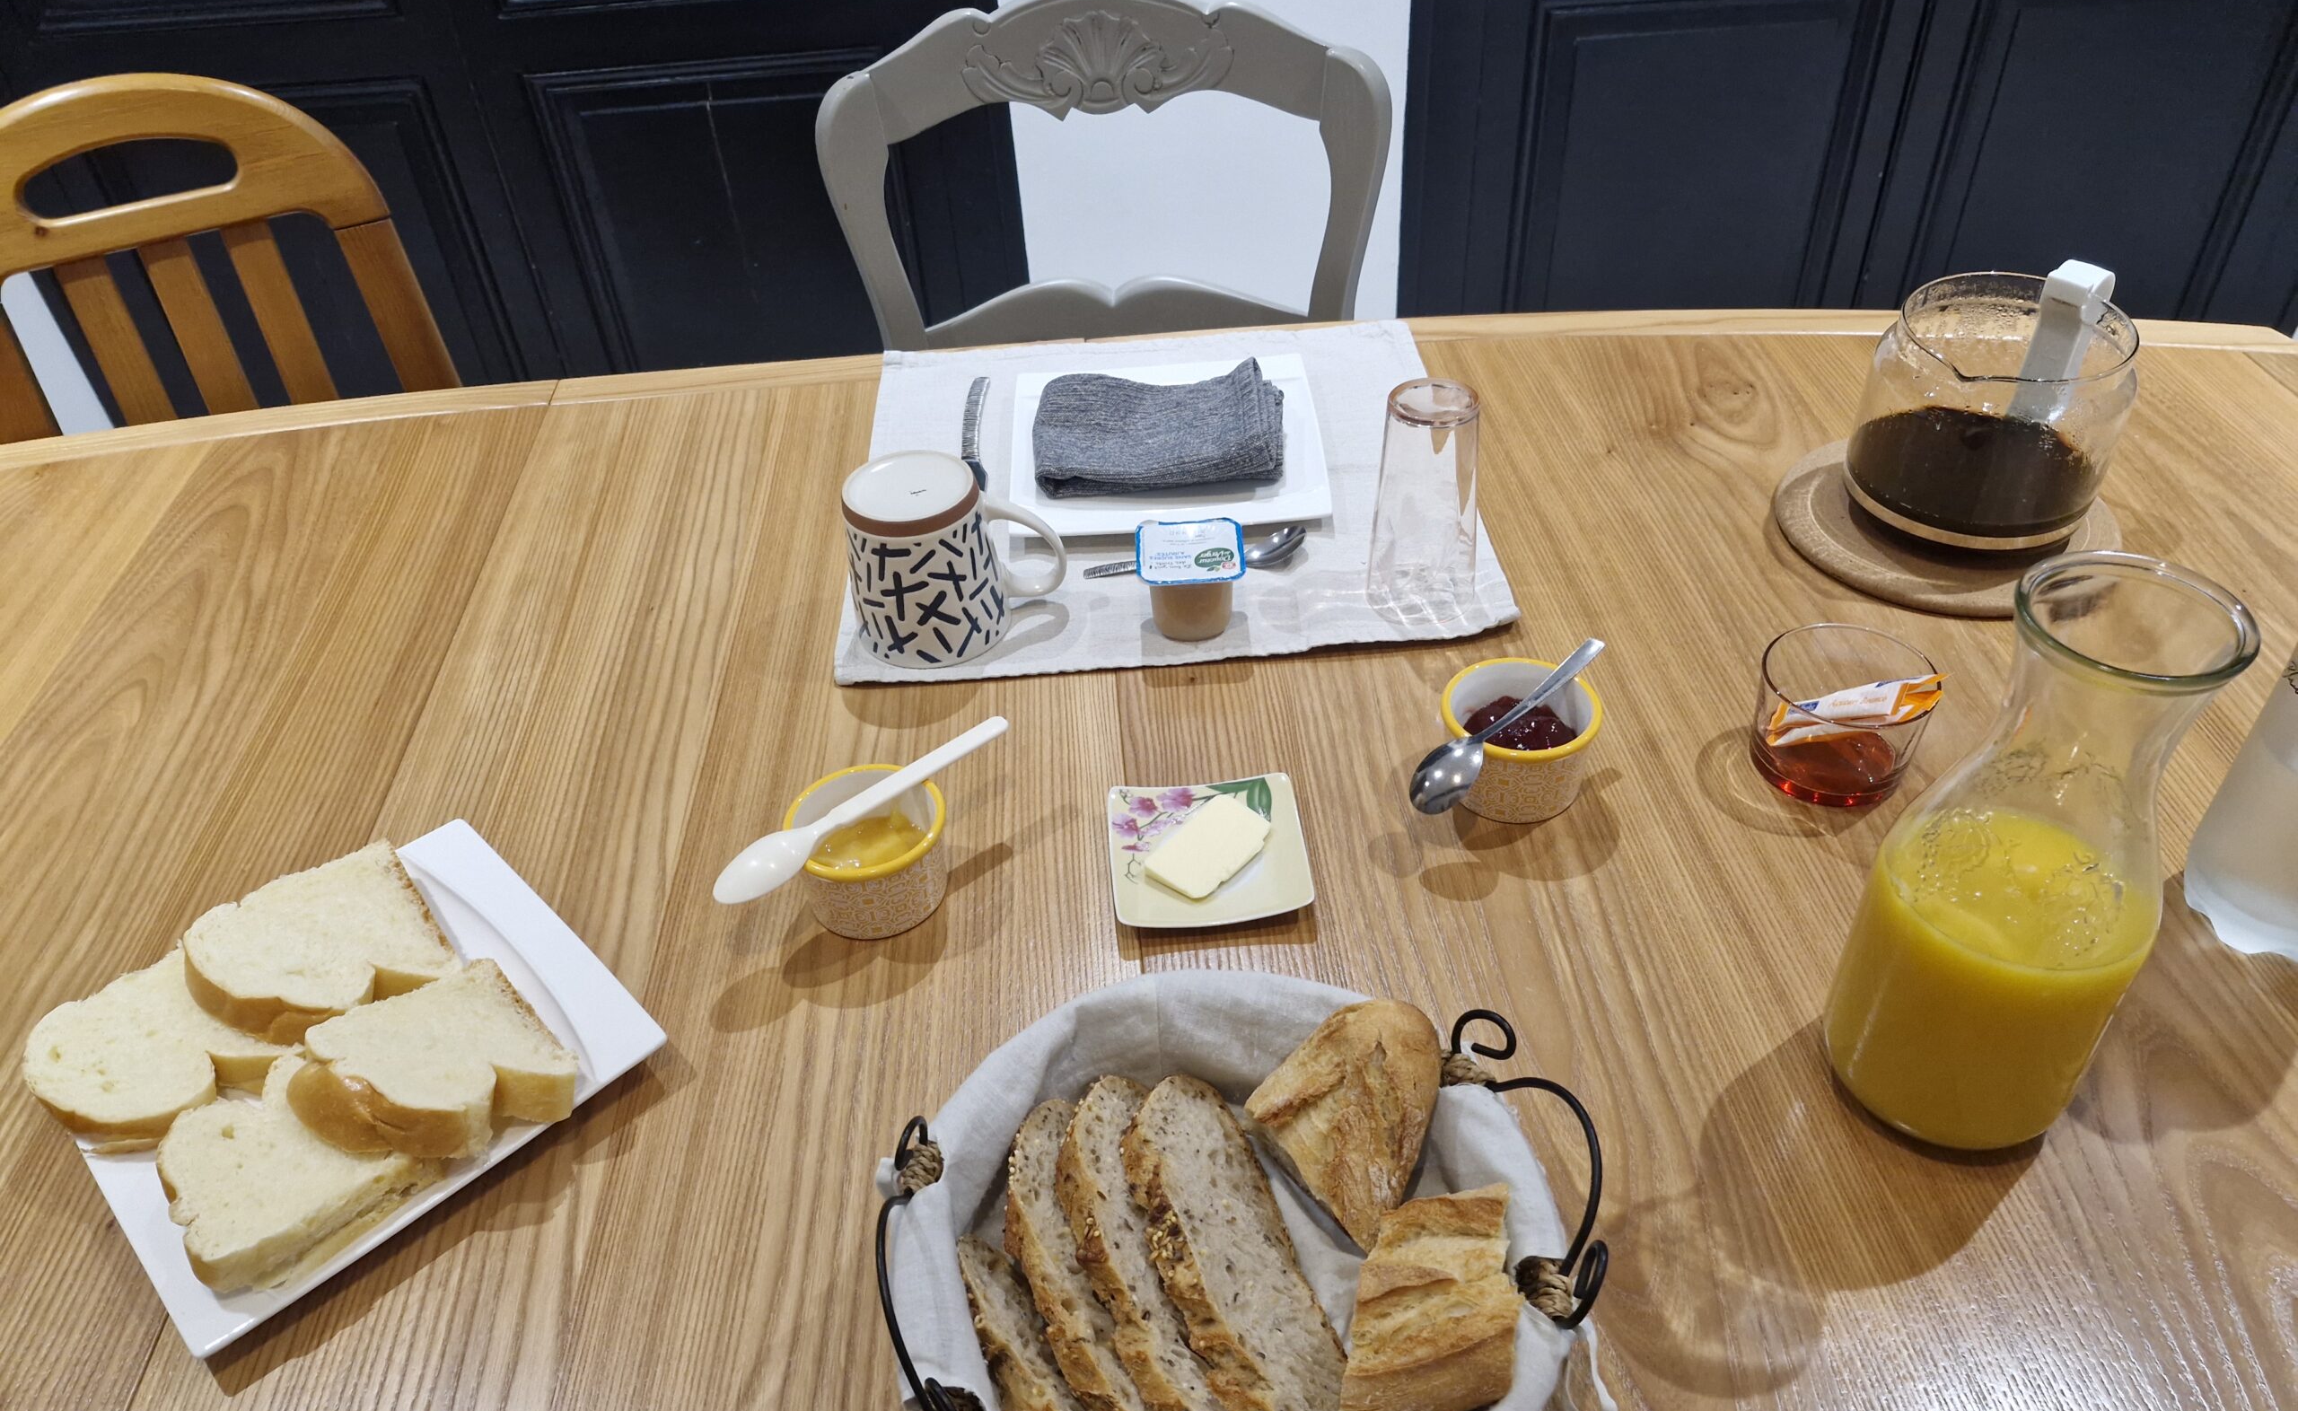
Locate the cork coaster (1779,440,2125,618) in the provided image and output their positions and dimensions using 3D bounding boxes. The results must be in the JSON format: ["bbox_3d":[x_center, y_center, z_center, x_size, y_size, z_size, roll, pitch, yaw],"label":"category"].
[{"bbox_3d":[0.497,-0.116,0.955,0.196,0.015,0.196,-4,39,0],"label":"cork coaster"}]

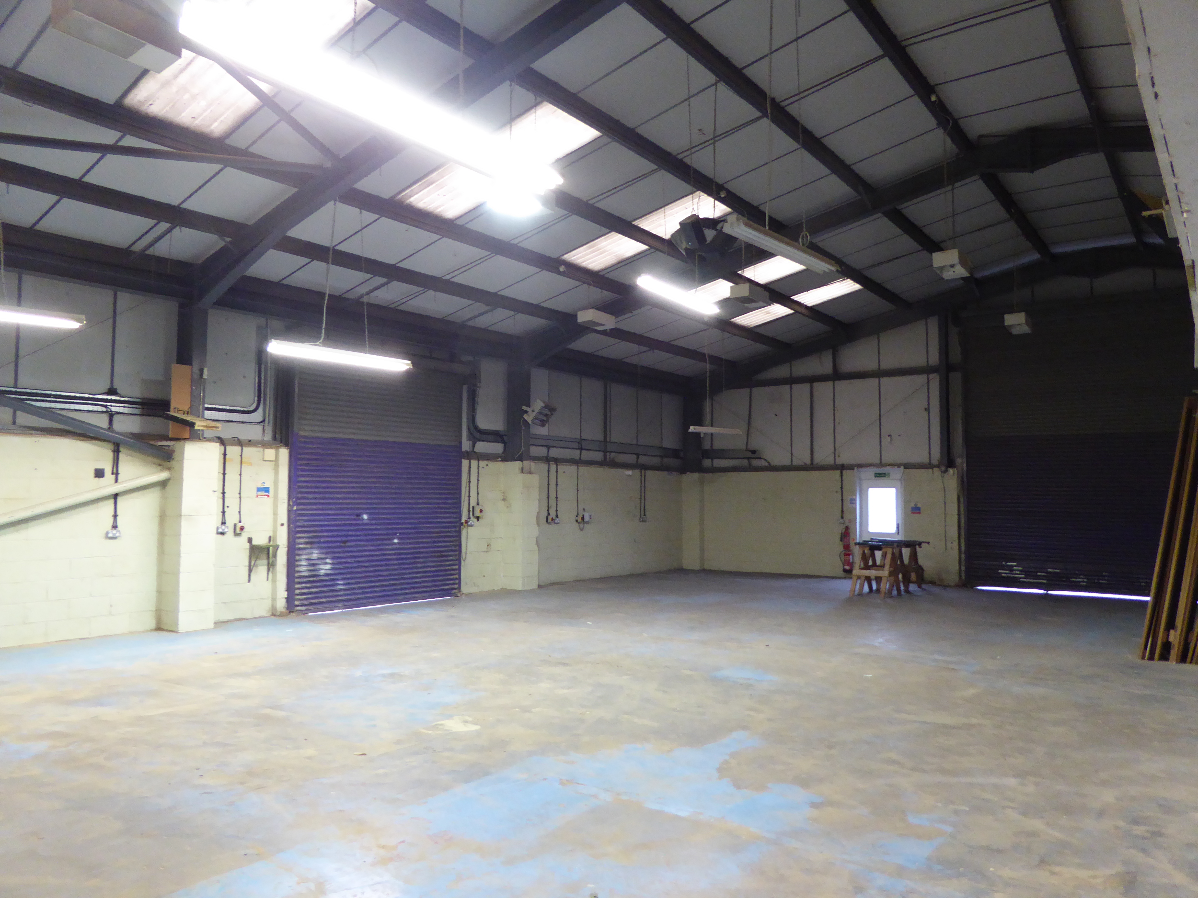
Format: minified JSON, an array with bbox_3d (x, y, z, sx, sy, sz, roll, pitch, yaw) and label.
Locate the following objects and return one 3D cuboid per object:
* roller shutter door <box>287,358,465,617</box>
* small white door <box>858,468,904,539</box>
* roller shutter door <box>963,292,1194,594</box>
[{"bbox_3d":[-3.249,0.507,13.104,0.160,3.680,3.130,-2,-4,37],"label":"roller shutter door"},{"bbox_3d":[5.775,1.551,17.745,0.930,2.270,0.220,-2,-4,37],"label":"small white door"},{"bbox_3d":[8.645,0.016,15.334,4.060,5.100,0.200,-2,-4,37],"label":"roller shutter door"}]

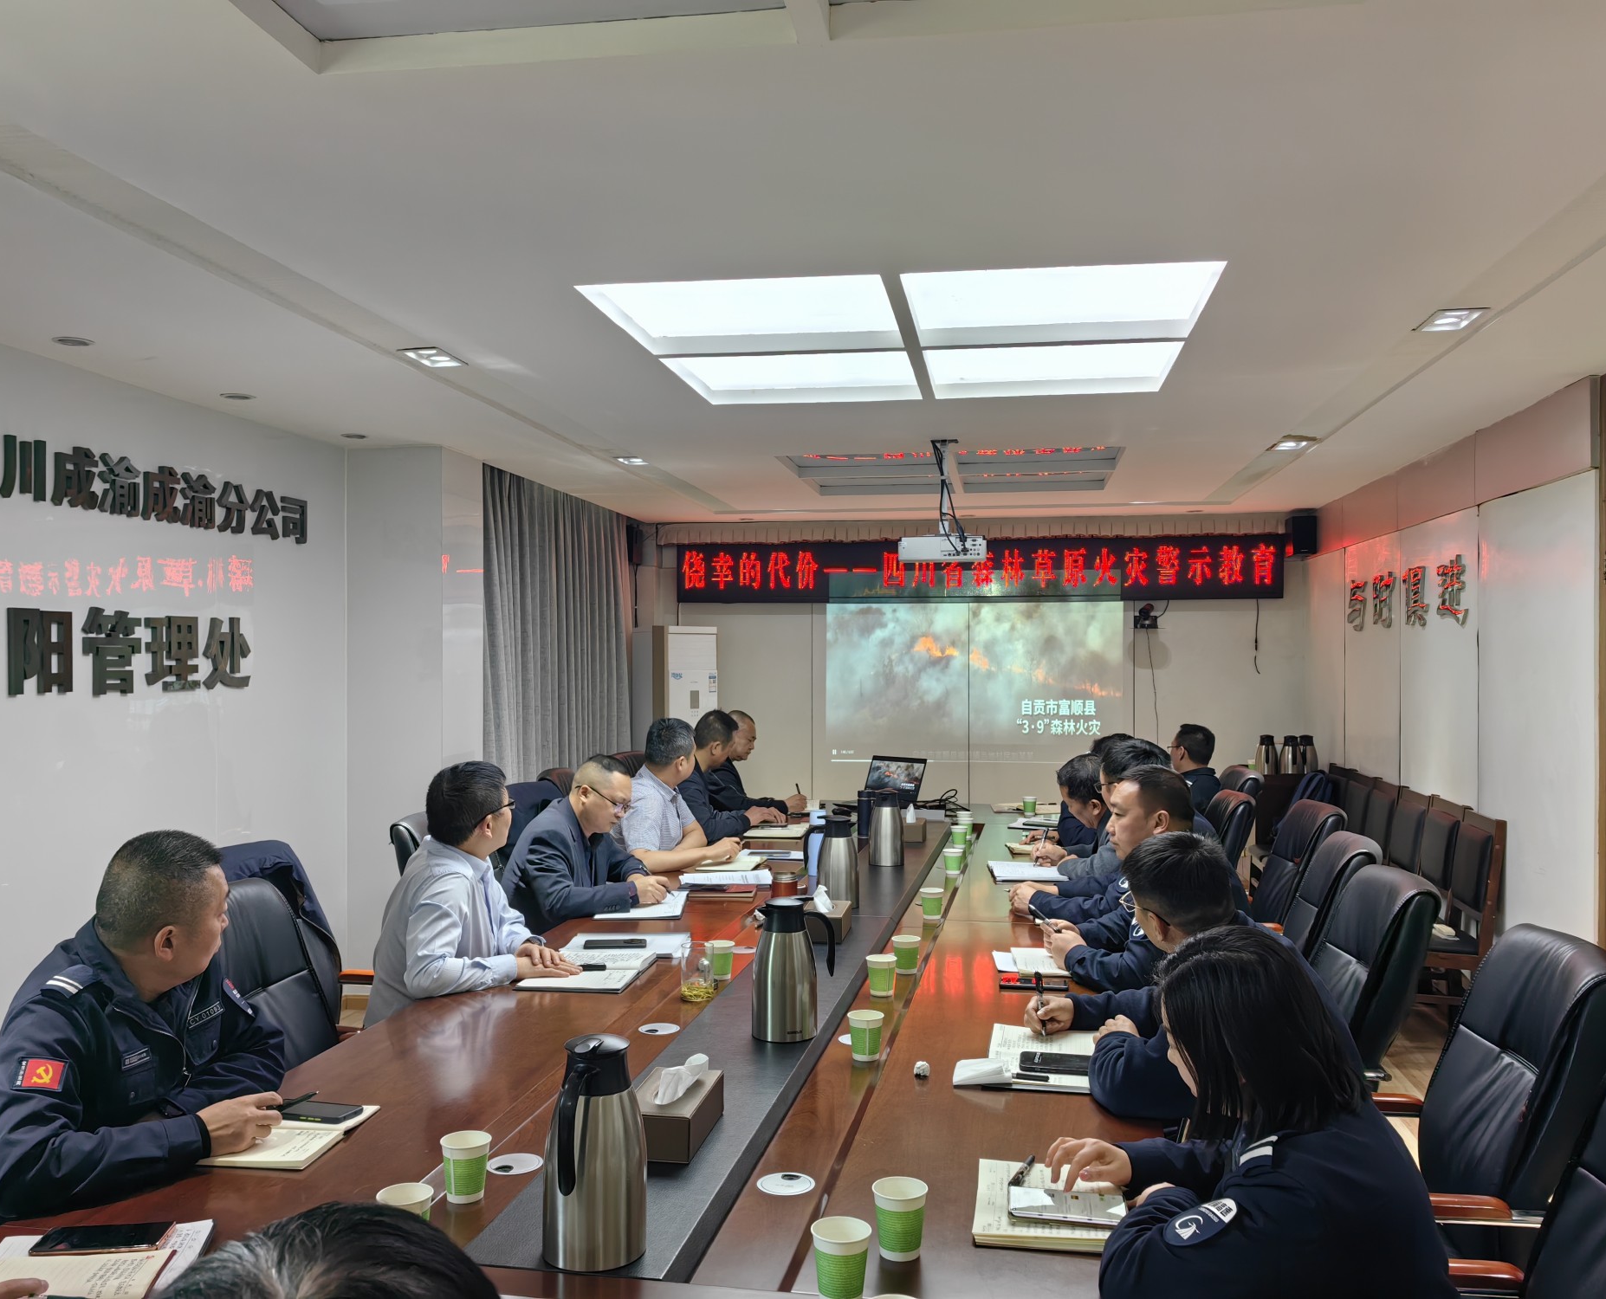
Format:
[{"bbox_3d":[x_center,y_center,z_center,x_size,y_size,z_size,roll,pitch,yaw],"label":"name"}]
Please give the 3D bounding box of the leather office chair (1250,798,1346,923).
[{"bbox_3d":[1.587,1.091,4.941,0.670,1.040,0.620,0,0,2],"label":"leather office chair"}]

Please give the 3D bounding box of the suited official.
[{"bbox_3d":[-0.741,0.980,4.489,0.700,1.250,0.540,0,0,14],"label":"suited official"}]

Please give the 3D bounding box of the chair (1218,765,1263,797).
[{"bbox_3d":[1.841,1.104,6.541,0.670,1.040,0.620,0,0,7],"label":"chair"}]

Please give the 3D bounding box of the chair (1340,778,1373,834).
[{"bbox_3d":[2.791,1.154,7.292,0.570,0.955,0.470,0,0,10],"label":"chair"}]

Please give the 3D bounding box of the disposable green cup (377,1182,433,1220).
[{"bbox_3d":[-0.513,0.746,1.745,0.075,0.085,0.075,0,0,0],"label":"disposable green cup"}]

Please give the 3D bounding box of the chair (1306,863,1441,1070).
[{"bbox_3d":[1.196,1.079,3.431,0.670,1.040,0.620,0,0,5],"label":"chair"}]

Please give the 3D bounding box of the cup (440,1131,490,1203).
[{"bbox_3d":[-0.484,0.746,1.948,0.075,0.085,0.075,0,0,0],"label":"cup"}]

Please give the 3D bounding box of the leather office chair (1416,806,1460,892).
[{"bbox_3d":[2.551,1.142,5.878,0.570,0.955,0.470,0,0,10],"label":"leather office chair"}]

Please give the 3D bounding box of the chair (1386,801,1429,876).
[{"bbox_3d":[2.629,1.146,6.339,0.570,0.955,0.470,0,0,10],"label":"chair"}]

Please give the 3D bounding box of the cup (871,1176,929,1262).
[{"bbox_3d":[0.128,0.747,1.768,0.075,0.085,0.075,0,0,0],"label":"cup"}]

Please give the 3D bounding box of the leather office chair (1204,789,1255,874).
[{"bbox_3d":[1.489,1.096,5.591,0.670,1.040,0.620,0,0,6],"label":"leather office chair"}]

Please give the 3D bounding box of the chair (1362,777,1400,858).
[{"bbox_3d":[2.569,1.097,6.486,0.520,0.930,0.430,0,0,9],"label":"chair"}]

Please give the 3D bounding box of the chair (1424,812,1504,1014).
[{"bbox_3d":[2.373,1.094,5.226,0.520,0.930,0.430,0,0,9],"label":"chair"}]

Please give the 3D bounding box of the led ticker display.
[{"bbox_3d":[1.097,-0.514,8.826,3.920,0.396,0.090,0,0,10],"label":"led ticker display"}]

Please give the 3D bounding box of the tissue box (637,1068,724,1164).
[{"bbox_3d":[-0.214,0.755,2.202,0.118,0.070,0.238,0,0,9],"label":"tissue box"}]

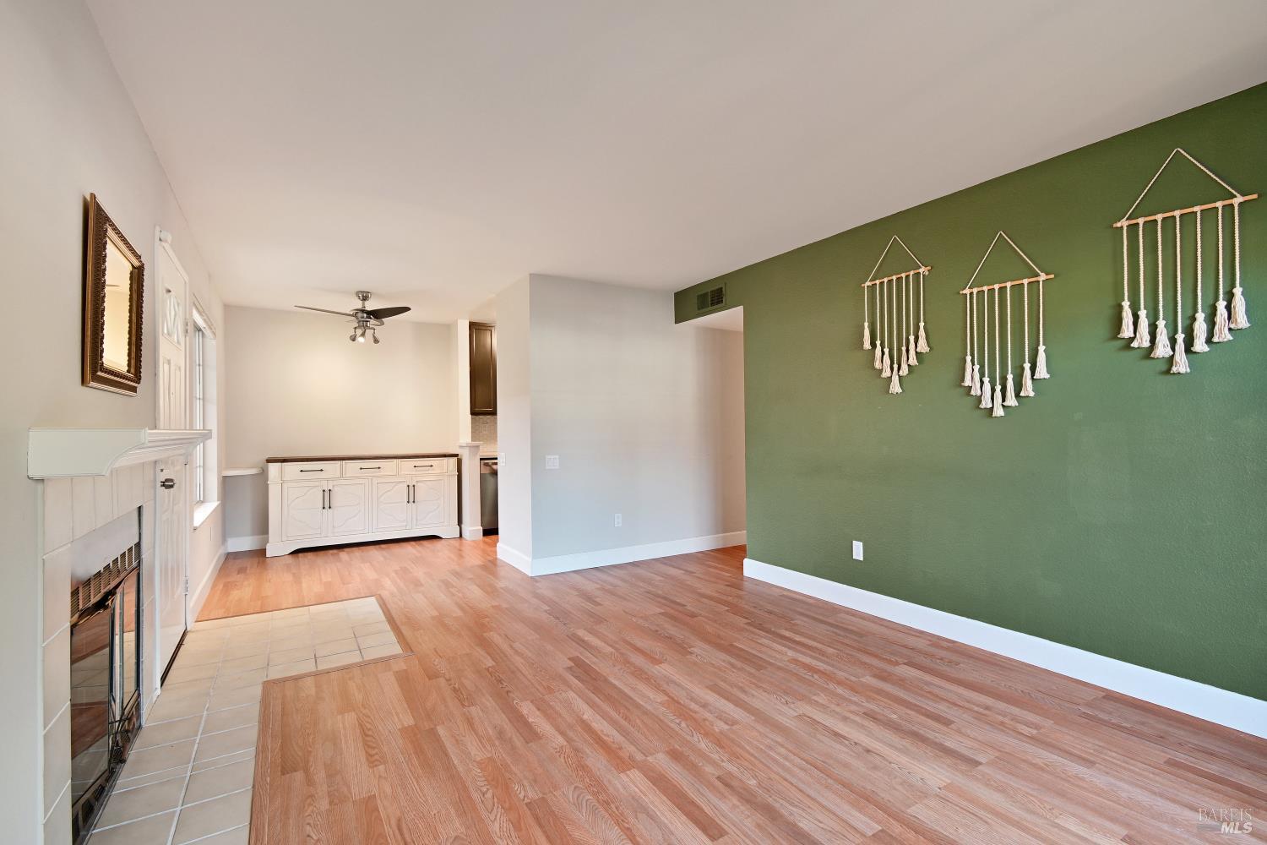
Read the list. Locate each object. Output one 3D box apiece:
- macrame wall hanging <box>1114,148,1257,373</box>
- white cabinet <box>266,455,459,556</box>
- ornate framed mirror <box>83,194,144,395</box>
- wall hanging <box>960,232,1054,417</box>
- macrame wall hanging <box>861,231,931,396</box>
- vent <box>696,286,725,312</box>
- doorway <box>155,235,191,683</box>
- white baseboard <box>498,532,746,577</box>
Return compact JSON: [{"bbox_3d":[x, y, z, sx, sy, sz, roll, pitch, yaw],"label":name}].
[{"bbox_3d":[2.215,-0.654,2.135,0.040,0.915,0.415,0,-1,-34],"label":"macrame wall hanging"},{"bbox_3d":[-2.798,0.815,5.609,1.790,0.920,0.450,0,-1,-26],"label":"white cabinet"},{"bbox_3d":[-1.728,-0.377,1.776,0.035,0.555,0.630,0,-1,-34],"label":"ornate framed mirror"},{"bbox_3d":[1.869,-0.496,2.656,0.040,0.930,0.420,0,-1,-34],"label":"wall hanging"},{"bbox_3d":[1.551,-0.638,3.131,0.040,0.930,0.430,0,-1,-34],"label":"macrame wall hanging"},{"bbox_3d":[0.650,-1.056,4.503,0.020,0.175,0.370,0,-1,-34],"label":"vent"},{"bbox_3d":[-2.443,0.196,2.767,0.120,2.090,0.980,0,-1,-34],"label":"doorway"},{"bbox_3d":[-0.055,1.170,5.090,2.300,0.135,0.783,0,-1,-28],"label":"white baseboard"}]

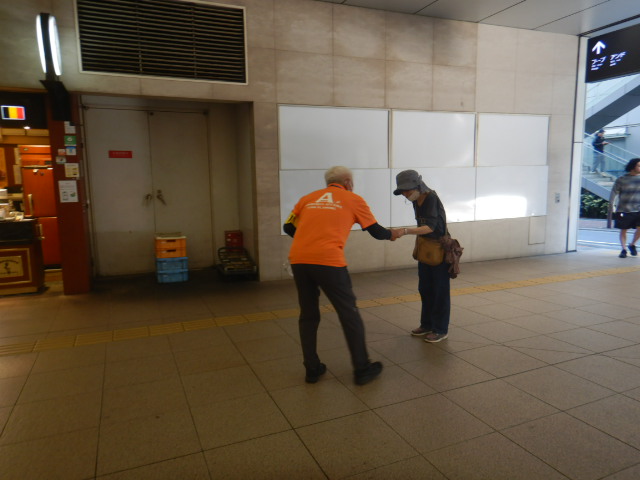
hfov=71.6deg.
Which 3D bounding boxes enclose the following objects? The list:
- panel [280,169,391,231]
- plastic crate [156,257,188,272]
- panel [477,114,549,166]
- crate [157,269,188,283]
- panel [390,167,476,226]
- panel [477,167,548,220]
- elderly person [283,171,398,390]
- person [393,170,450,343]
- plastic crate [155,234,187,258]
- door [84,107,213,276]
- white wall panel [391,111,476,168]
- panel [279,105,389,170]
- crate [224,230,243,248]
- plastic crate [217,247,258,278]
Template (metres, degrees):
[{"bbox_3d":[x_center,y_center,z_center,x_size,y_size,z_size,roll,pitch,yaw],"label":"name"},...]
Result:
[{"bbox_3d":[0.288,-0.575,6.491,1.770,0.908,0.040,-4,7,-23],"label":"panel"},{"bbox_3d":[-2.220,0.338,6.667,0.430,0.180,0.420,-4,7,-23],"label":"plastic crate"},{"bbox_3d":[3.385,-1.711,7.691,1.677,0.858,0.040,-4,7,-23],"label":"panel"},{"bbox_3d":[-2.162,0.487,6.498,0.400,0.190,0.500,-4,8,-22],"label":"crate"},{"bbox_3d":[1.877,-0.709,7.154,1.664,0.908,0.040,-4,7,-23],"label":"panel"},{"bbox_3d":[3.418,-0.838,7.796,1.683,0.903,0.040,-4,7,-23],"label":"panel"},{"bbox_3d":[0.170,0.200,3.280,0.640,1.480,0.720,3,8,33],"label":"elderly person"},{"bbox_3d":[0.855,0.131,3.730,0.500,1.420,0.450,-5,7,-29],"label":"person"},{"bbox_3d":[-2.216,0.094,6.643,0.420,0.320,0.420,-4,7,-23],"label":"plastic crate"},{"bbox_3d":[-2.600,-0.741,6.895,1.750,2.490,0.100,-4,8,-22],"label":"door"},{"bbox_3d":[1.863,-1.607,7.120,1.680,0.885,0.040,-4,8,-22],"label":"white wall panel"},{"bbox_3d":[0.260,-1.478,6.456,1.720,0.885,0.040,-4,8,-22],"label":"panel"},{"bbox_3d":[-1.406,-0.010,7.133,0.280,0.290,0.340,-4,8,-22],"label":"crate"},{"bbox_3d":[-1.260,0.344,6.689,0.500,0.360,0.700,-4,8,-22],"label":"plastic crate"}]

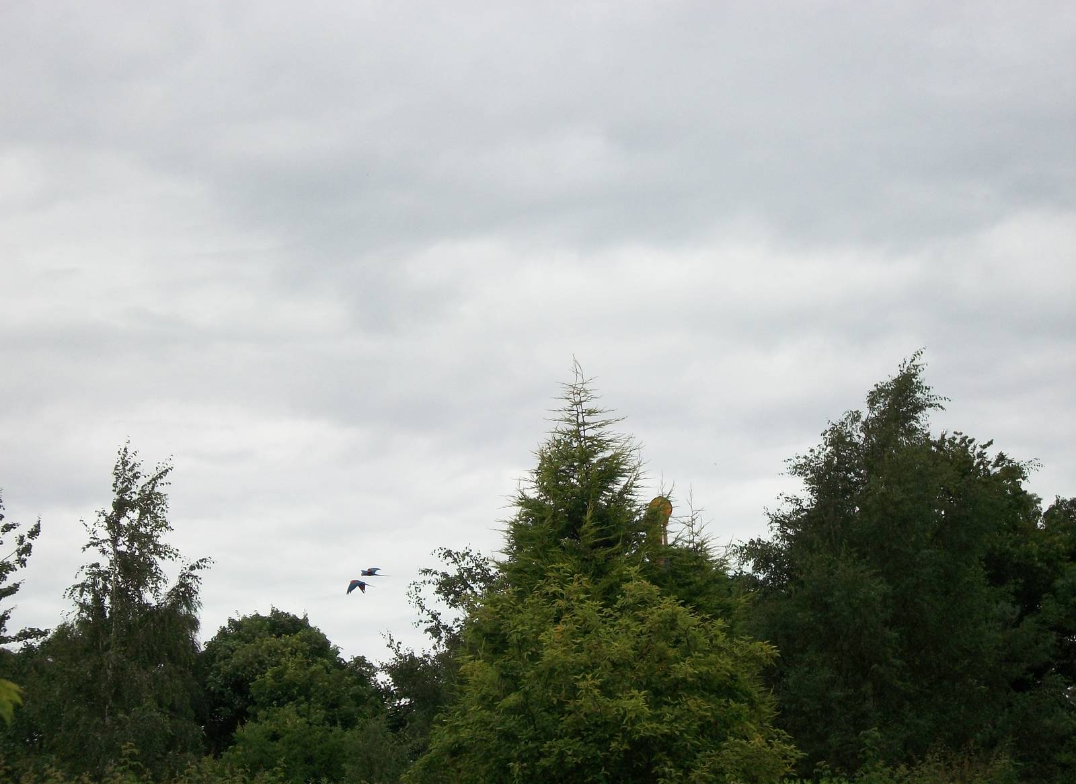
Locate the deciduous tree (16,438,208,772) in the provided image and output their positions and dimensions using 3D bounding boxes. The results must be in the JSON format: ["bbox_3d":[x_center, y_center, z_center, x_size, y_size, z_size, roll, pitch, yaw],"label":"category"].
[{"bbox_3d":[-8.400,4.400,47.000,4.000,6.800,3.900,0,-7,0],"label":"deciduous tree"}]

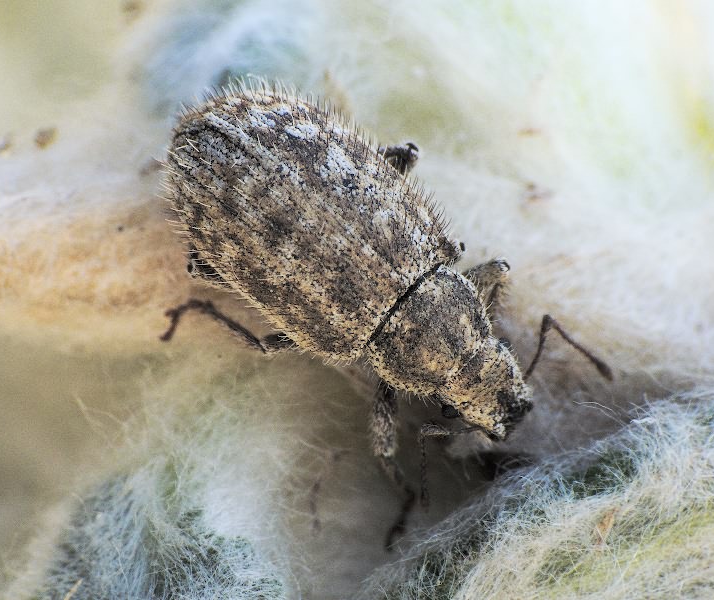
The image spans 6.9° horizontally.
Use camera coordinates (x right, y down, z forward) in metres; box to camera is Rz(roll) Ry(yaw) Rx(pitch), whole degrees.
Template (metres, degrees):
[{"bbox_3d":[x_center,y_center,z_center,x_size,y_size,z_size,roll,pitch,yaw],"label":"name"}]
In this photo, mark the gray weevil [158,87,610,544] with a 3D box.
[{"bbox_3d":[0.000,0.000,0.097,0.008,0.003,0.004,44,67,0],"label":"gray weevil"}]

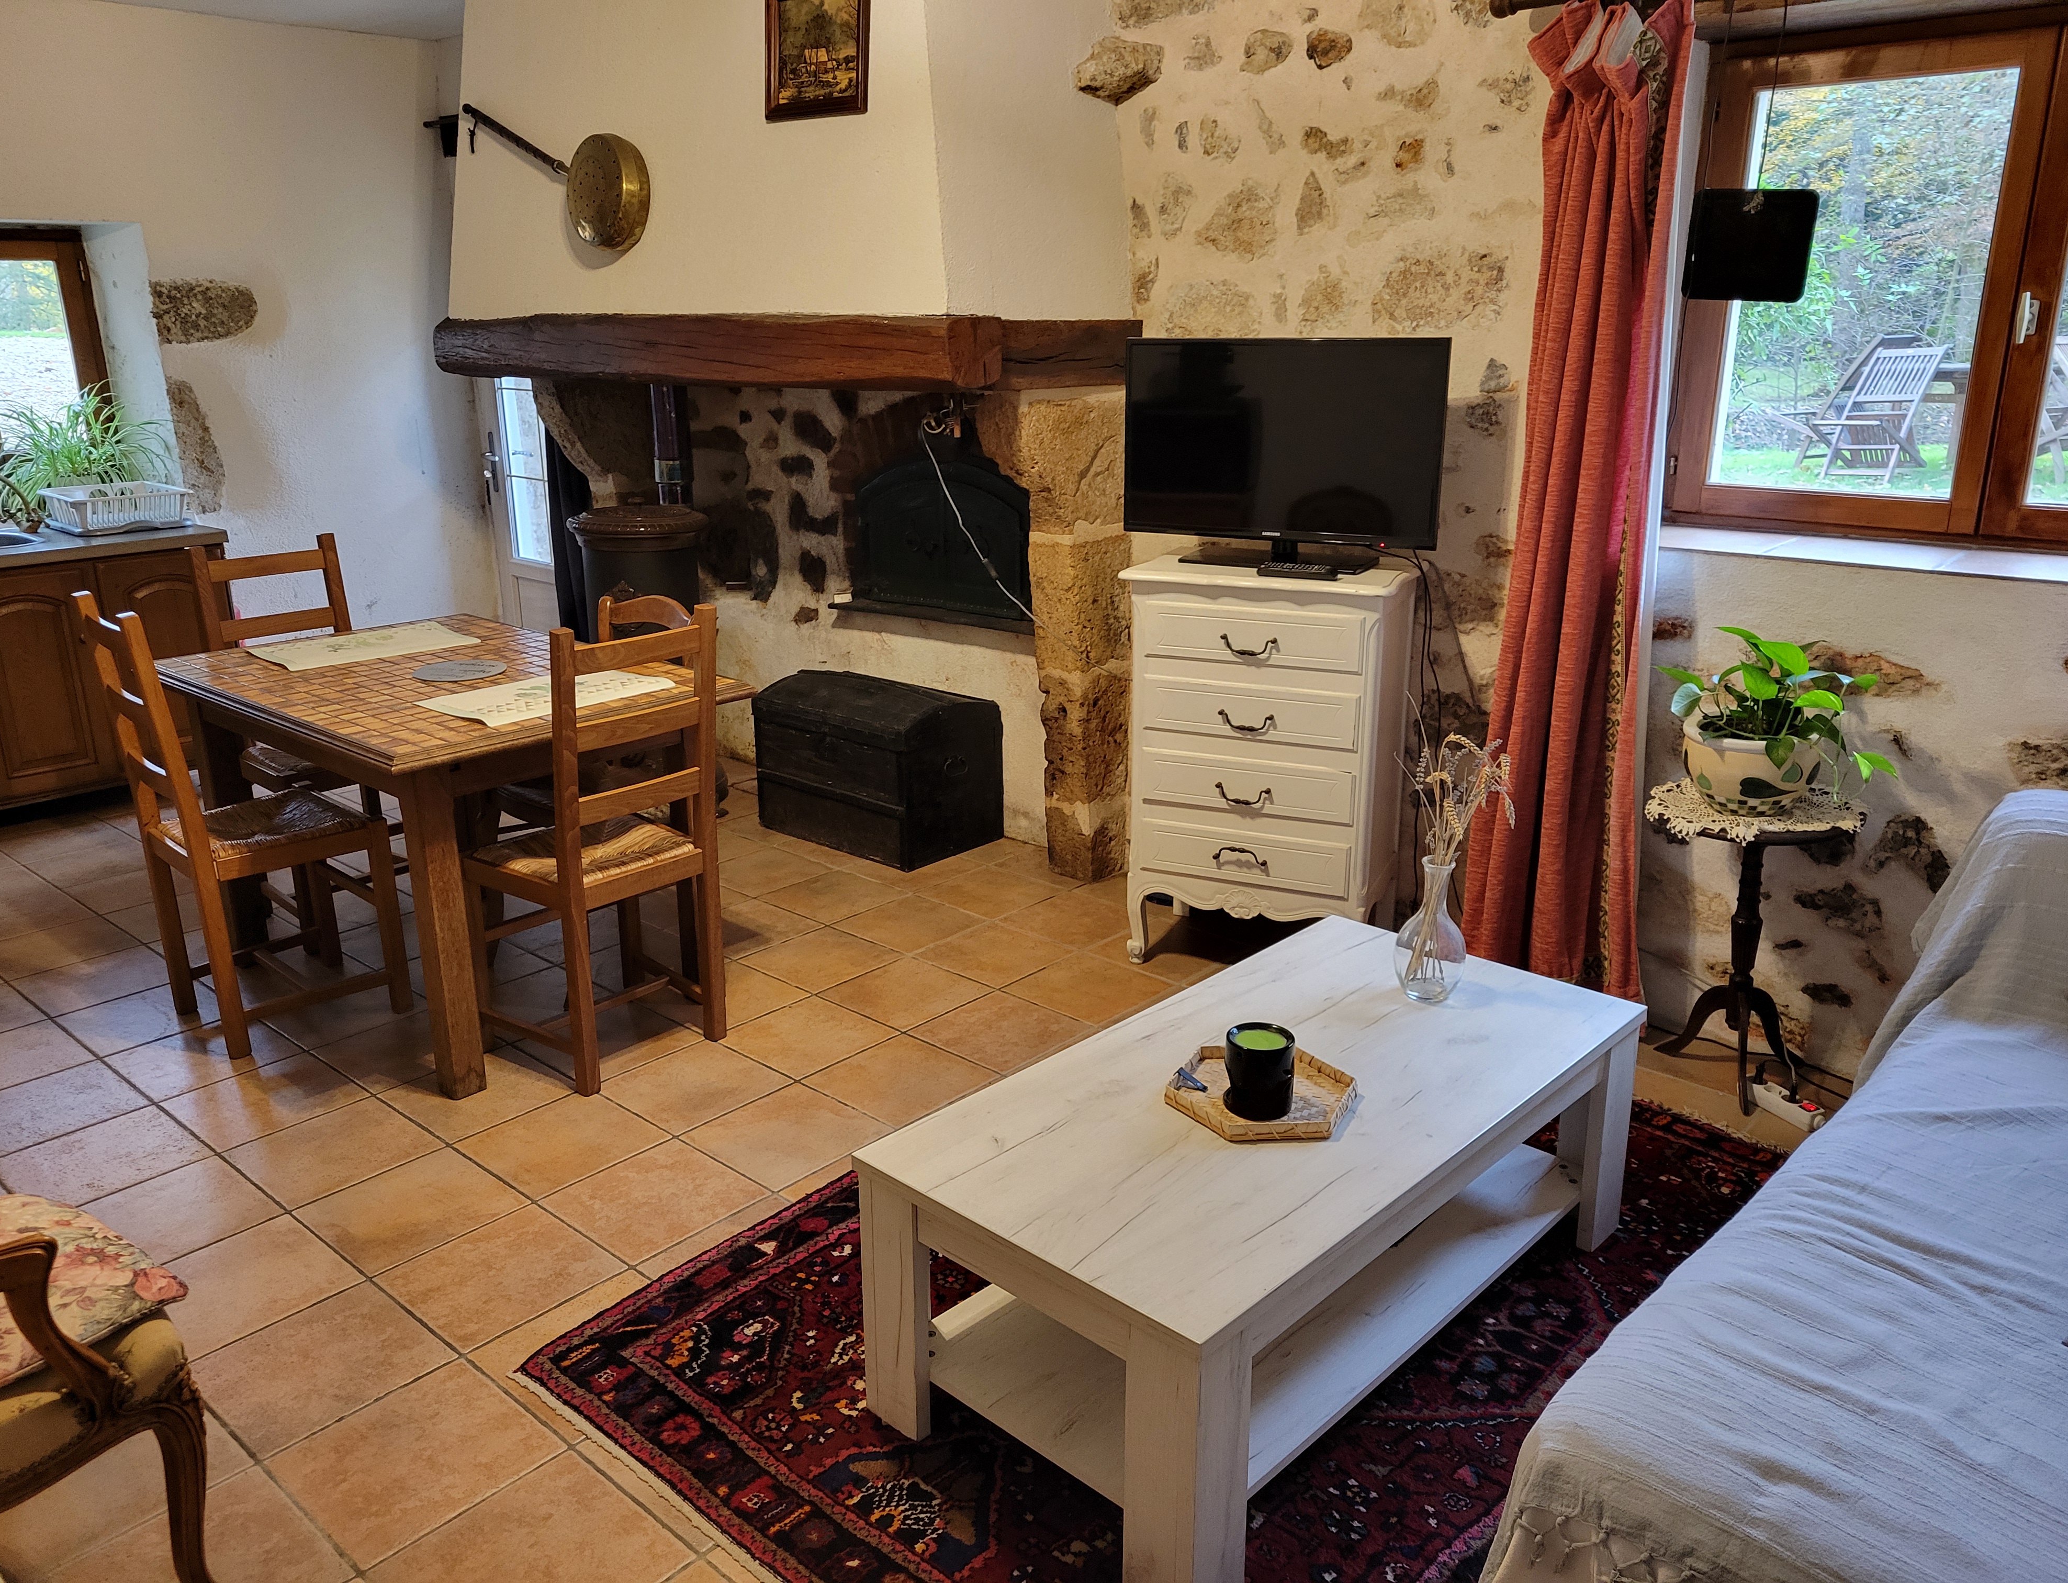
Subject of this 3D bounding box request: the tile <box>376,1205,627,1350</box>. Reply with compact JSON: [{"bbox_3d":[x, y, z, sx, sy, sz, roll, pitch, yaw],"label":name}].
[{"bbox_3d":[-0.882,0.805,2.627,0.296,0.010,0.296,15,23,40],"label":"tile"}]

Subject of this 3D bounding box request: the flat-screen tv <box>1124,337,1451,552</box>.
[{"bbox_3d":[0.568,-0.804,3.625,0.757,0.449,0.060,8,19,27],"label":"flat-screen tv"}]

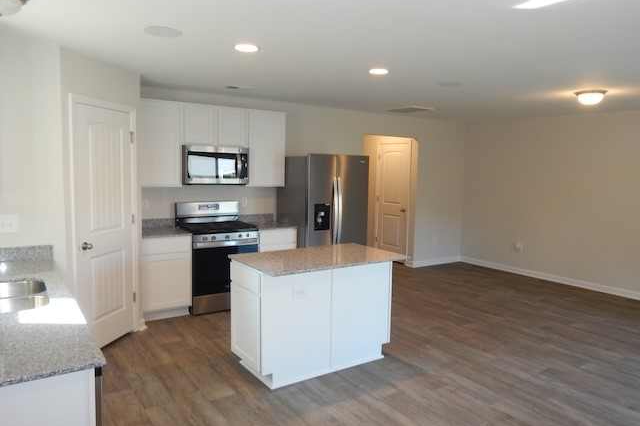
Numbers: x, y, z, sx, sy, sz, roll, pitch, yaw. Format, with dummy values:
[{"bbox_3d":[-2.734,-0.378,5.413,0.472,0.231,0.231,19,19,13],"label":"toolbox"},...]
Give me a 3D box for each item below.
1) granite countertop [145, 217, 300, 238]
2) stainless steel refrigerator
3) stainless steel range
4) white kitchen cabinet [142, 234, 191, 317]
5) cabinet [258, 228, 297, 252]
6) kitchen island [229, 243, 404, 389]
[{"bbox_3d":[-1.174,0.131,5.302,1.787,0.124,0.627,-2,6,-34],"label":"granite countertop"},{"bbox_3d":[0.033,0.146,5.982,0.907,1.763,0.784,-2,6,-34],"label":"stainless steel refrigerator"},{"bbox_3d":[-1.172,0.483,5.291,0.766,1.170,0.668,-2,6,-34],"label":"stainless steel range"},{"bbox_3d":[-1.721,0.649,4.988,0.494,0.872,0.621,-2,6,-34],"label":"white kitchen cabinet"},{"bbox_3d":[-0.673,0.605,5.698,0.507,0.872,0.621,-2,6,-34],"label":"cabinet"},{"bbox_3d":[-0.008,0.786,3.735,1.259,0.901,0.742,-2,6,-34],"label":"kitchen island"}]

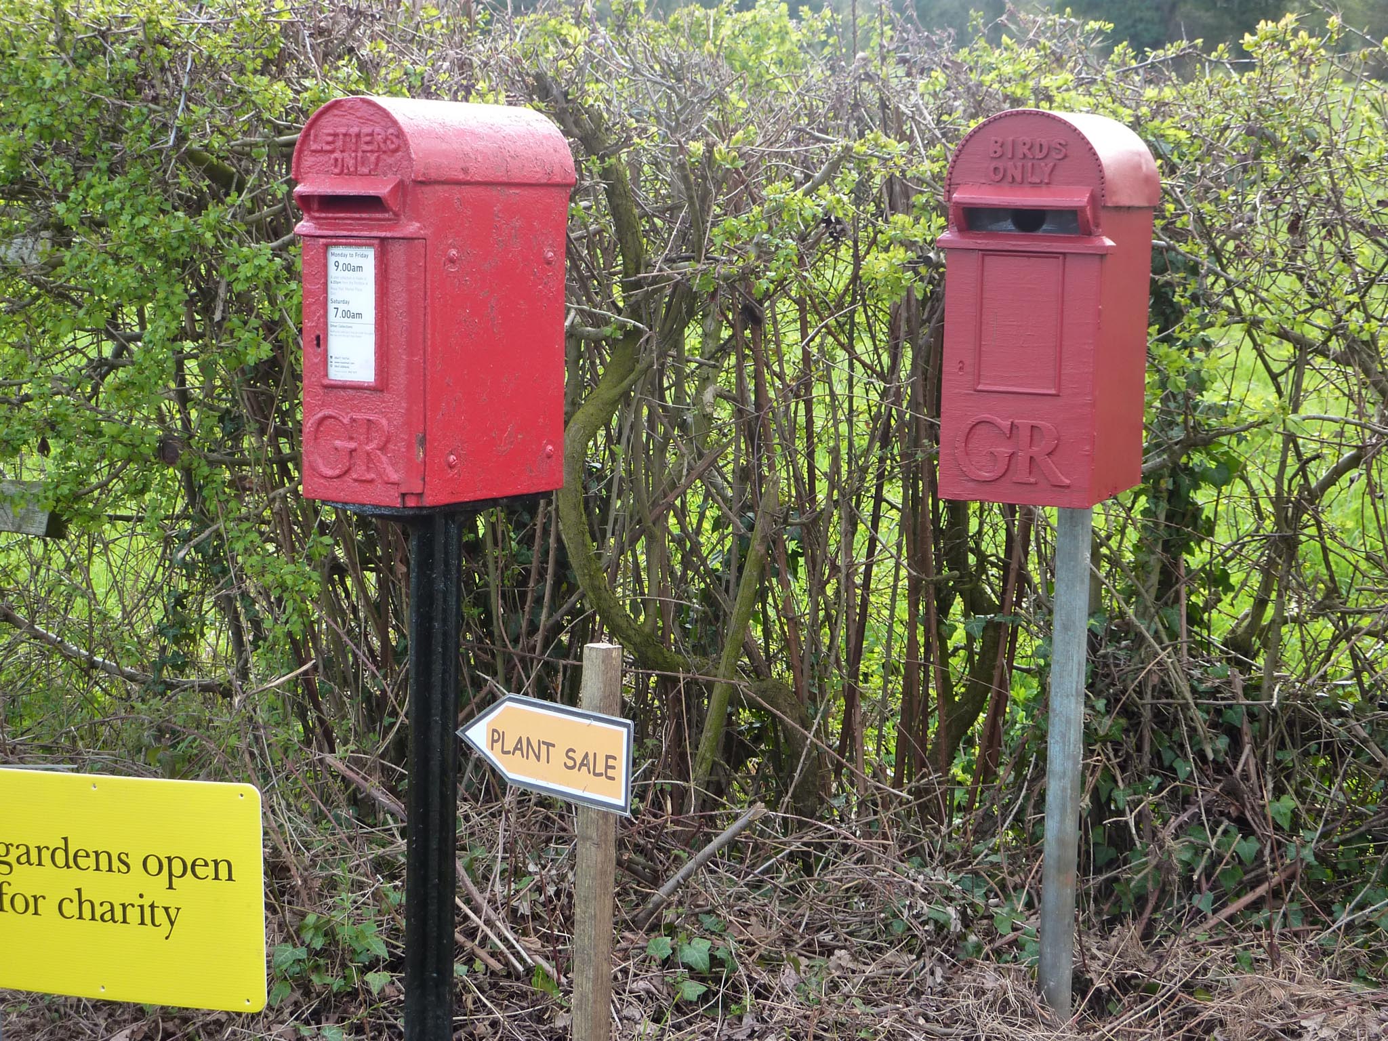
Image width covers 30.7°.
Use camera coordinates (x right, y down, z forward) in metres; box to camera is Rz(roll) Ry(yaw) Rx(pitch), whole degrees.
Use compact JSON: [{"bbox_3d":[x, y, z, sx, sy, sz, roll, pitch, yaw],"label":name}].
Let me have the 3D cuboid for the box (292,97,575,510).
[{"bbox_3d":[-0.346,-0.291,3.321,0.203,0.515,0.363,5,8,33],"label":"box"}]

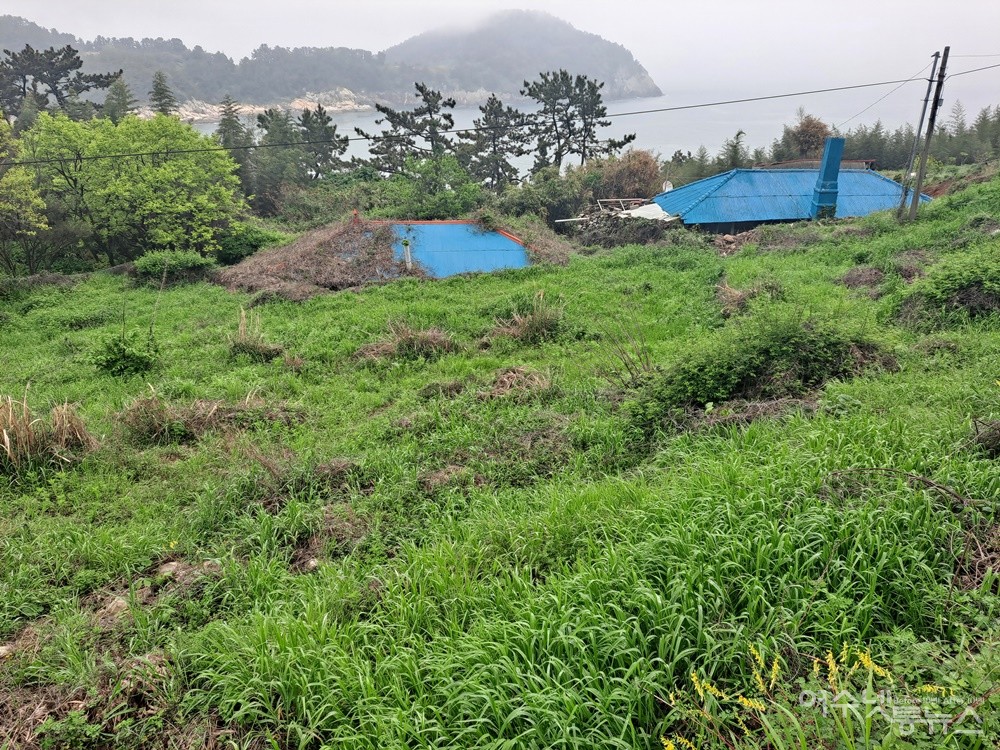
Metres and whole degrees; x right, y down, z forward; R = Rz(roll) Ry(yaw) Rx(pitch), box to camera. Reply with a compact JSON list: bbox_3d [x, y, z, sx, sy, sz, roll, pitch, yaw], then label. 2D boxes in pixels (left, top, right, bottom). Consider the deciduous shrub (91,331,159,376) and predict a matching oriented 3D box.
[{"bbox_3d":[-5.416,-0.310,10.000,0.970,0.620,0.850,0,23,0],"label":"deciduous shrub"}]

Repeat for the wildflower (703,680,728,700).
[{"bbox_3d":[0.674,0.988,2.170,0.080,0.050,0.045,0,23,0],"label":"wildflower"}]

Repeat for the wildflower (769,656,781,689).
[{"bbox_3d":[0.891,0.966,2.250,0.038,0.105,0.045,0,23,0],"label":"wildflower"}]

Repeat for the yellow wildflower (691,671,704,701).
[{"bbox_3d":[0.627,0.985,2.200,0.044,0.085,0.042,8,24,19],"label":"yellow wildflower"}]

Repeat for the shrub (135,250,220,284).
[{"bbox_3d":[-11.233,-3.721,24.000,2.900,1.000,1.900,-11,25,-23],"label":"shrub"}]

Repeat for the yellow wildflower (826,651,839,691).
[{"bbox_3d":[1.079,0.959,2.250,0.040,0.125,0.050,0,23,0],"label":"yellow wildflower"}]

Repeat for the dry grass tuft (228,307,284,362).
[{"bbox_3d":[-3.688,-0.598,10.500,0.780,0.740,0.680,0,23,0],"label":"dry grass tuft"}]

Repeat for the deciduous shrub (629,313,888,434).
[{"bbox_3d":[2.796,-0.016,7.500,2.750,0.950,1.700,0,23,0],"label":"deciduous shrub"}]

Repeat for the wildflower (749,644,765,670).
[{"bbox_3d":[0.844,0.929,2.280,0.052,0.075,0.045,11,25,24],"label":"wildflower"}]

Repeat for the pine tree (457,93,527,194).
[{"bbox_3d":[-0.389,-11.653,36.156,3.800,6.000,3.800,0,23,-1],"label":"pine tree"}]

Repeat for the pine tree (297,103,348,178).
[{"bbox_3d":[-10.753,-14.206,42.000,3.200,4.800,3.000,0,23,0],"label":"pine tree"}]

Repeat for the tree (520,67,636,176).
[{"bbox_3d":[4.414,-14.626,40.000,6.300,6.000,5.000,0,23,0],"label":"tree"}]

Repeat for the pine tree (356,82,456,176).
[{"bbox_3d":[-4.855,-12.287,36.195,5.200,6.000,4.800,-3,23,-7],"label":"pine tree"}]

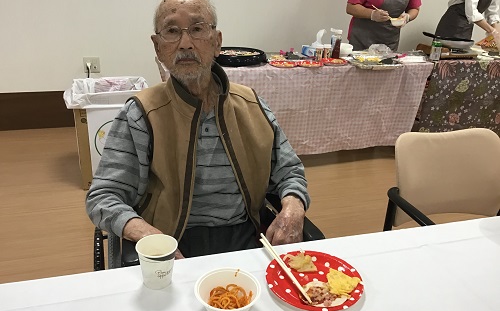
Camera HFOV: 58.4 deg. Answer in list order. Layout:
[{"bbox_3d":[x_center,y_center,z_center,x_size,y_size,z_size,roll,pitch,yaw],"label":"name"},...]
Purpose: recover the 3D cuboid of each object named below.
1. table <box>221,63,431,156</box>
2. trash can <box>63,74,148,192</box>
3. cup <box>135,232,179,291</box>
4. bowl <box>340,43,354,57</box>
[{"bbox_3d":[0.313,-0.343,3.219,1.840,0.700,0.500,-5,23,-17],"label":"table"},{"bbox_3d":[-0.822,-0.146,2.761,0.450,0.590,0.340,-5,24,-19],"label":"trash can"},{"bbox_3d":[-0.169,0.197,0.820,0.075,0.077,0.075,2,22,-1],"label":"cup"},{"bbox_3d":[0.705,-0.769,3.271,0.115,0.080,0.115,2,22,-1],"label":"bowl"}]

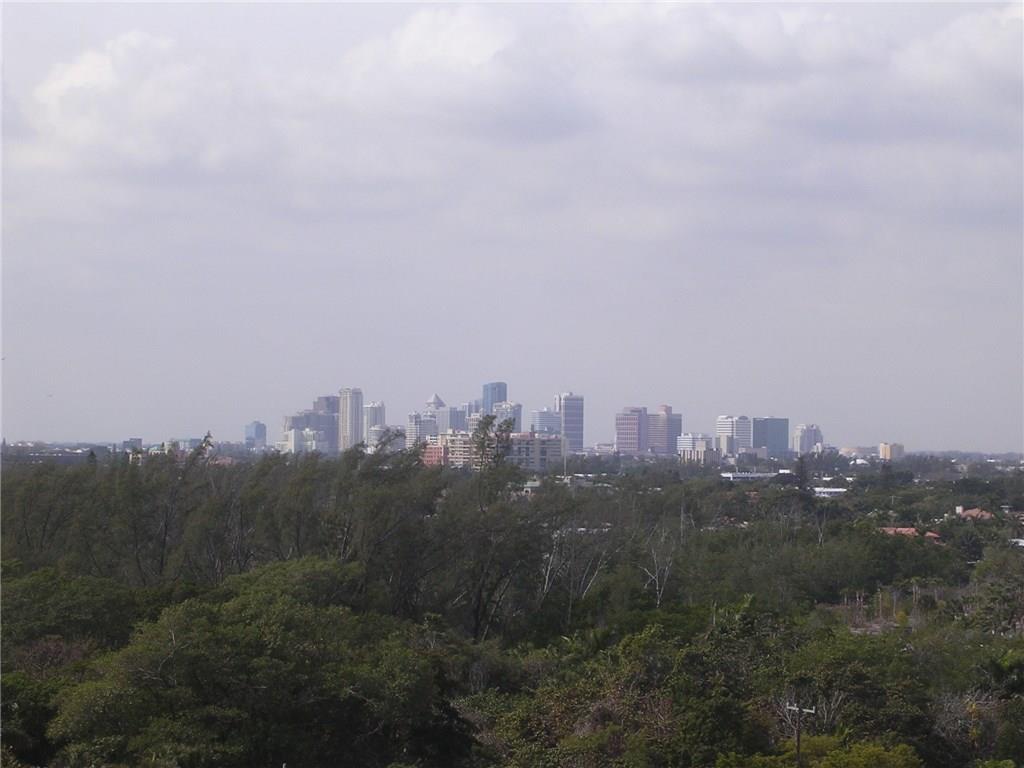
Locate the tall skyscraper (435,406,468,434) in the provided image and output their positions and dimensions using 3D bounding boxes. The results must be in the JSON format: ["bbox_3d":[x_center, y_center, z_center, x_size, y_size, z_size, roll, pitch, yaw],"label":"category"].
[{"bbox_3d":[-106.580,88.230,5998.410,39.140,91.860,35.670,1,-1,-41],"label":"tall skyscraper"}]

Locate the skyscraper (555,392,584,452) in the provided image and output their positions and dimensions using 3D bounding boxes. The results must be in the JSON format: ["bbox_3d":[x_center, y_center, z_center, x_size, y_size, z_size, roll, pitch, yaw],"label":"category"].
[{"bbox_3d":[88.700,72.700,5250.000,25.000,116.000,38.000,0,-1,45],"label":"skyscraper"}]

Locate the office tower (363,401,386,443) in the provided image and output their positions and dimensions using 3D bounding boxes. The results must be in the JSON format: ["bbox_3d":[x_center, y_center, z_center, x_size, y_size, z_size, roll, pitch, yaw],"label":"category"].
[{"bbox_3d":[-220.300,80.200,5430.000,22.000,101.400,35.000,0,-1,45],"label":"office tower"}]

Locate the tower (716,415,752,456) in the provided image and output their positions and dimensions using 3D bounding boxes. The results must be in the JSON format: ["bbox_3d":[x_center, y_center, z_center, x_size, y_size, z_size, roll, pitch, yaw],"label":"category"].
[{"bbox_3d":[330.300,87.400,5050.000,37.000,84.200,38.000,0,-1,45],"label":"tower"}]

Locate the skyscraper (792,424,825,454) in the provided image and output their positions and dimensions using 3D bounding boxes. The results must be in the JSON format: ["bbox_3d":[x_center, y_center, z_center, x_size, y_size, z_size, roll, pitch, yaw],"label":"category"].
[{"bbox_3d":[467.100,100.100,5350.000,24.000,71.300,42.000,0,-1,45],"label":"skyscraper"}]

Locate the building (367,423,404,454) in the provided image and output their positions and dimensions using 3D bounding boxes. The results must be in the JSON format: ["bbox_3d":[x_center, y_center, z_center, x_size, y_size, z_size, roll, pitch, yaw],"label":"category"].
[{"bbox_3d":[-187.310,90.300,5095.760,37.100,56.300,39.220,0,-1,43],"label":"building"}]

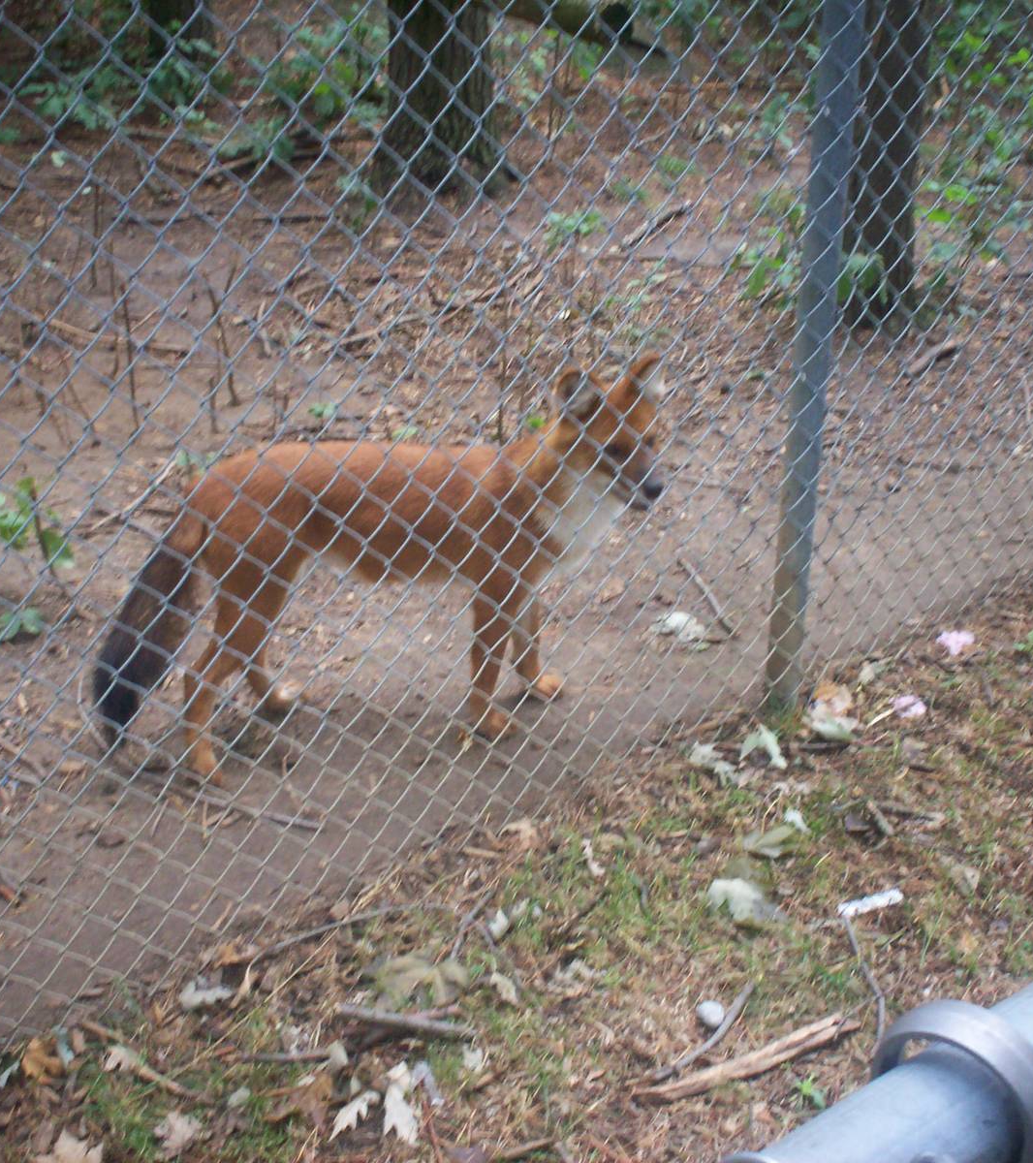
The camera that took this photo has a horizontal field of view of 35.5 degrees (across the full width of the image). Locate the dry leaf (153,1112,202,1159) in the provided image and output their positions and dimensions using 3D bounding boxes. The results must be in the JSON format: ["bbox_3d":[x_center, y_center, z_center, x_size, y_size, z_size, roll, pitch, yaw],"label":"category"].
[{"bbox_3d":[-0.409,0.657,1.923,0.053,0.018,0.062,12,28,21],"label":"dry leaf"}]

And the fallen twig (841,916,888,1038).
[{"bbox_3d":[0.479,0.536,2.197,0.026,0.015,0.259,1,26,1],"label":"fallen twig"}]

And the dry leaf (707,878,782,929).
[{"bbox_3d":[0.325,0.457,2.293,0.105,0.025,0.085,1,26,0],"label":"dry leaf"}]

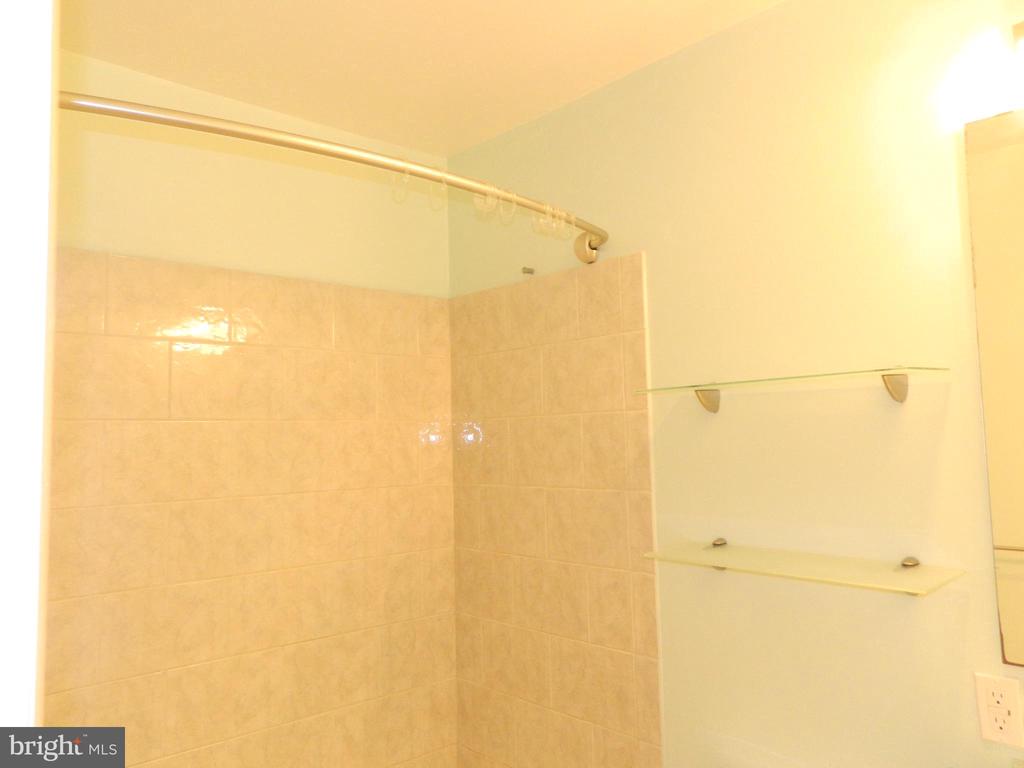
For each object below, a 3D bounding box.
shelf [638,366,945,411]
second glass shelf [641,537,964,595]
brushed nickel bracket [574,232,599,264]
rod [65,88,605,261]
[{"bbox_3d":[0.547,0.015,1.511,0.213,0.064,0.563,2,-6,-43],"label":"shelf"},{"bbox_3d":[0.561,0.380,1.480,0.213,0.064,0.563,2,-6,-43],"label":"second glass shelf"},{"bbox_3d":[0.204,-0.370,2.023,0.045,0.083,0.070,2,-6,-43],"label":"brushed nickel bracket"},{"bbox_3d":[-0.264,-0.396,1.491,1.455,0.085,0.214,2,-6,-43],"label":"rod"}]

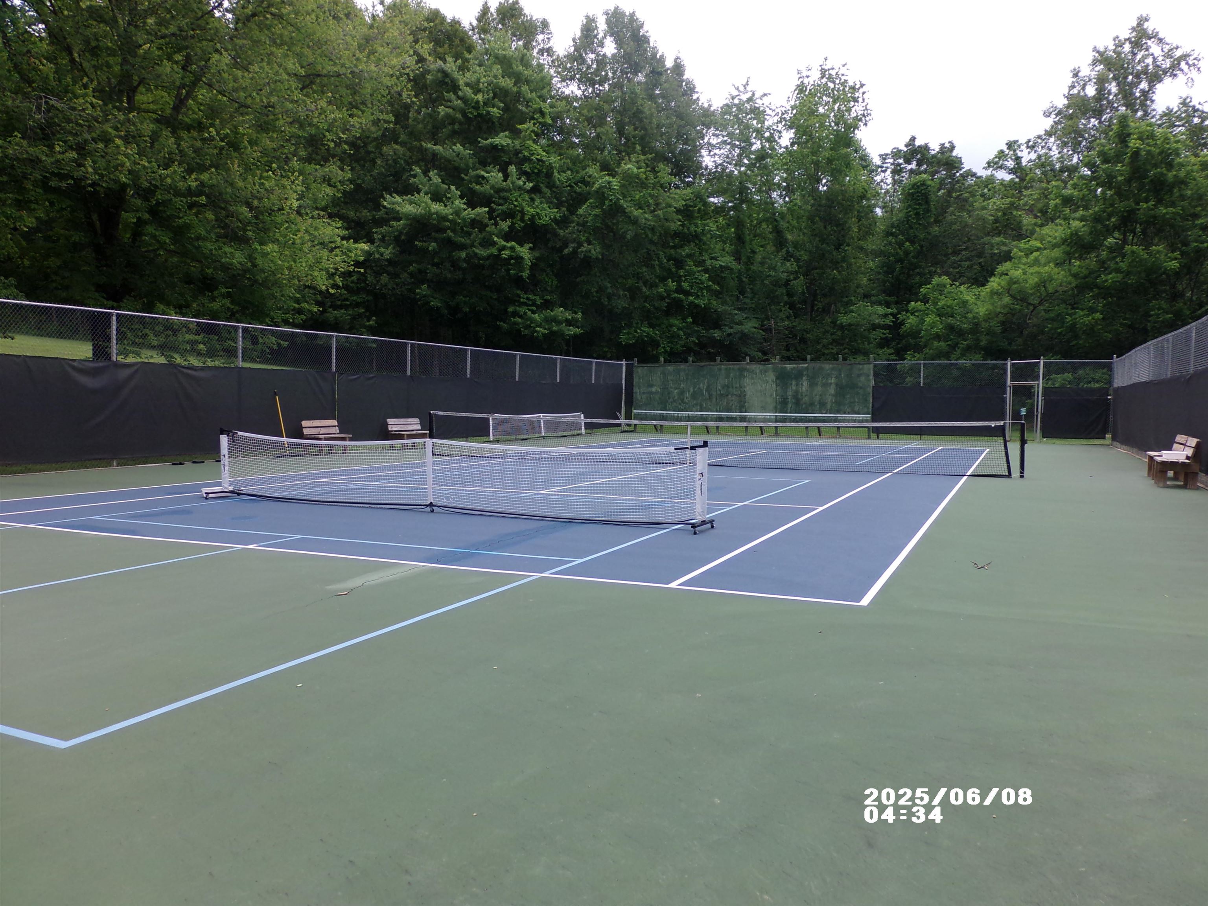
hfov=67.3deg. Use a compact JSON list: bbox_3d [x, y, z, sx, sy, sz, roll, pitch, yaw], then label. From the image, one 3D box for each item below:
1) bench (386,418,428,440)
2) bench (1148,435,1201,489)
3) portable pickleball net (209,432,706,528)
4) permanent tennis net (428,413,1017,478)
[{"bbox_3d":[-5.461,-0.539,25.351,0.600,0.800,1.250,2,4,25],"label":"bench"},{"bbox_3d":[9.801,0.117,15.709,0.610,0.800,2.300,2,4,25],"label":"bench"},{"bbox_3d":[-2.068,0.234,10.923,6.950,0.950,0.580,2,4,25],"label":"portable pickleball net"},{"bbox_3d":[1.742,-0.272,19.167,12.850,1.070,0.120,2,4,25],"label":"permanent tennis net"}]

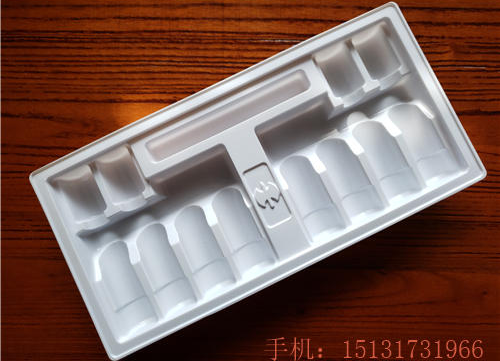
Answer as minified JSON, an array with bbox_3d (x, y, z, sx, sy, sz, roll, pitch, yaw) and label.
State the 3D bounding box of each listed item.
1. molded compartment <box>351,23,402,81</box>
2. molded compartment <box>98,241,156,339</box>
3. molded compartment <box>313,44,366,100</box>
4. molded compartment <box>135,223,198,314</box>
[{"bbox_3d":[0.093,-0.094,0.282,0.026,0.020,0.034,-26,86,-1],"label":"molded compartment"},{"bbox_3d":[-0.089,0.077,0.274,0.026,0.020,0.061,-26,86,-1],"label":"molded compartment"},{"bbox_3d":[0.065,-0.081,0.282,0.026,0.020,0.034,-26,86,-1],"label":"molded compartment"},{"bbox_3d":[-0.062,0.064,0.274,0.026,0.020,0.061,-26,86,-1],"label":"molded compartment"}]

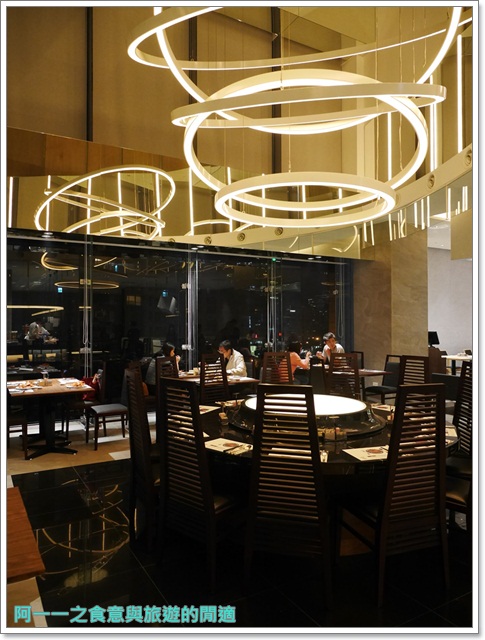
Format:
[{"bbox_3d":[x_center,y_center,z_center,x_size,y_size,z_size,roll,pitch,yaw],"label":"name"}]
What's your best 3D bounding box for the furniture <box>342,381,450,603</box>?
[{"bbox_3d":[0.892,0.952,2.880,0.464,1.197,0.536,0,0,-20],"label":"furniture"}]

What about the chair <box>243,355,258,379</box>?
[{"bbox_3d":[-0.080,1.073,7.551,0.550,0.950,0.460,0,0,-28],"label":"chair"}]

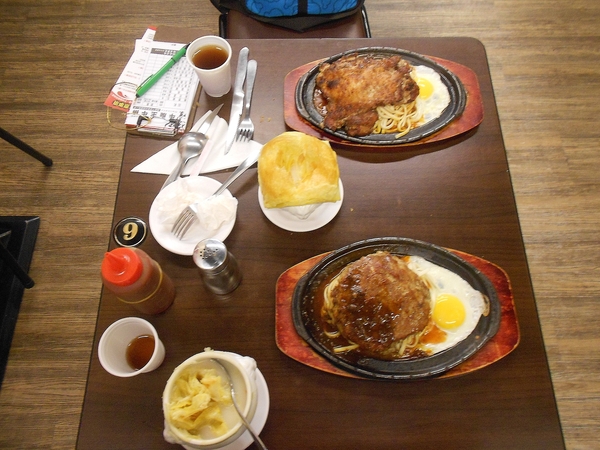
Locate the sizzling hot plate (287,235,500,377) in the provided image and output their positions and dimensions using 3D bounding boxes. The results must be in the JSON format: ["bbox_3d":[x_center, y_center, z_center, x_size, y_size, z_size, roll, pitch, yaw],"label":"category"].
[{"bbox_3d":[0.130,0.111,0.621,0.281,0.031,0.193,0,69,0],"label":"sizzling hot plate"}]

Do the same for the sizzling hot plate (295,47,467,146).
[{"bbox_3d":[0.132,-0.212,0.747,0.274,0.031,0.190,-1,69,0],"label":"sizzling hot plate"}]

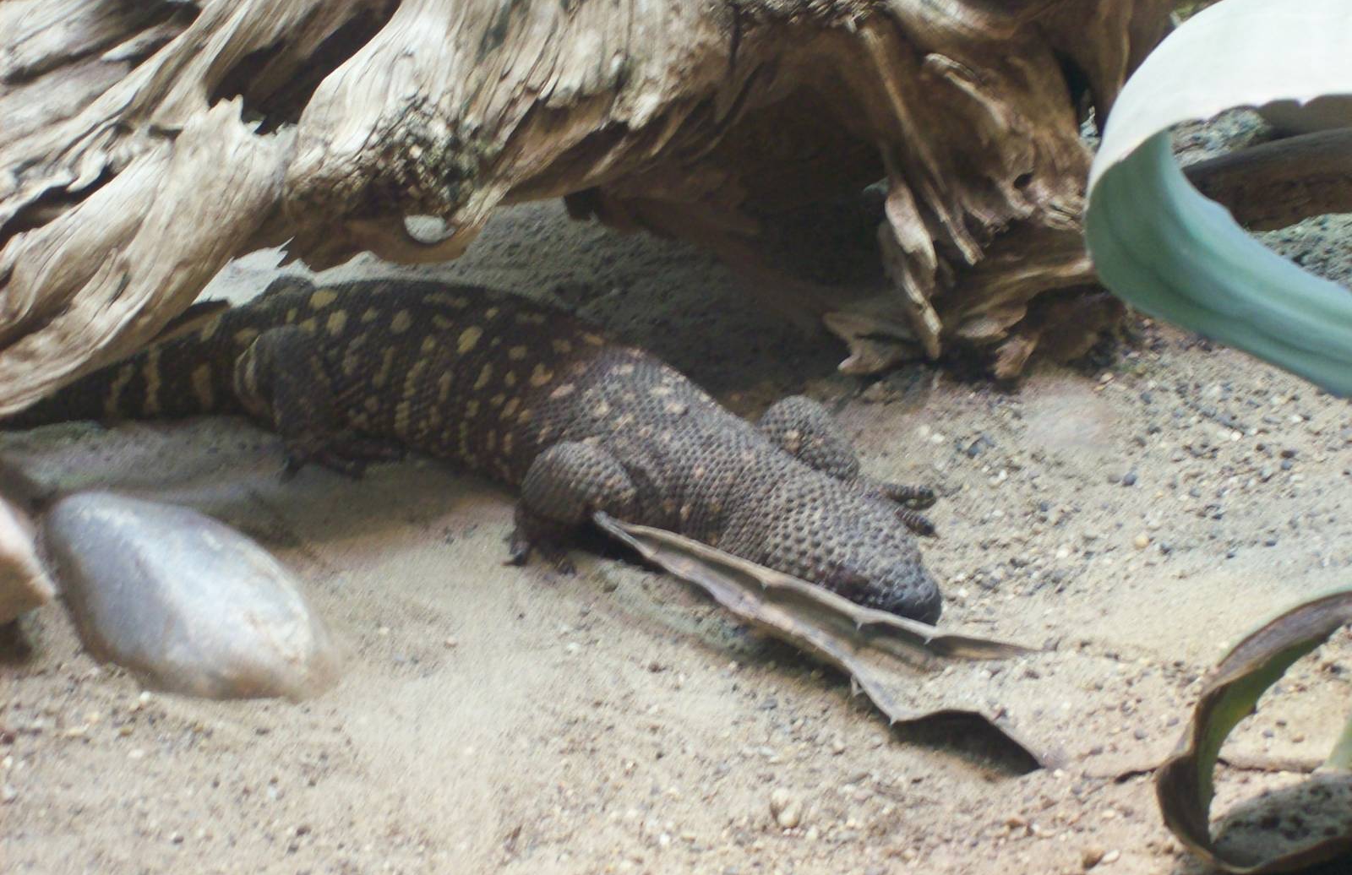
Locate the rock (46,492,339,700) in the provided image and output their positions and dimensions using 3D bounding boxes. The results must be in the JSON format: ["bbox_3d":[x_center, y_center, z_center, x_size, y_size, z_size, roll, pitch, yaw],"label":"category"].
[{"bbox_3d":[-0.208,0.069,1.800,0.090,0.066,0.156,-27,42,-34],"label":"rock"}]

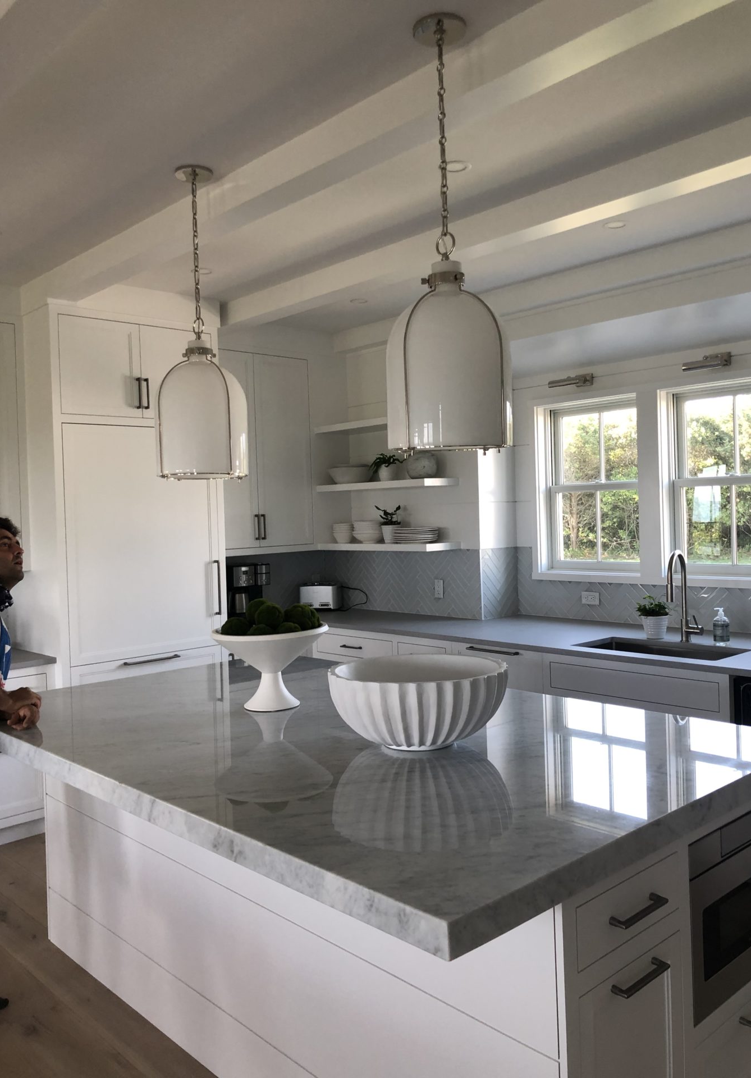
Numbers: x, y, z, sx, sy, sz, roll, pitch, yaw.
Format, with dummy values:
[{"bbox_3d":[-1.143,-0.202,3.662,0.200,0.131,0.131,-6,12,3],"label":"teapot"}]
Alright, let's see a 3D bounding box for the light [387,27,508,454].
[{"bbox_3d":[0.185,-0.781,2.283,0.330,1.110,0.330,-2,1,0],"label":"light"}]

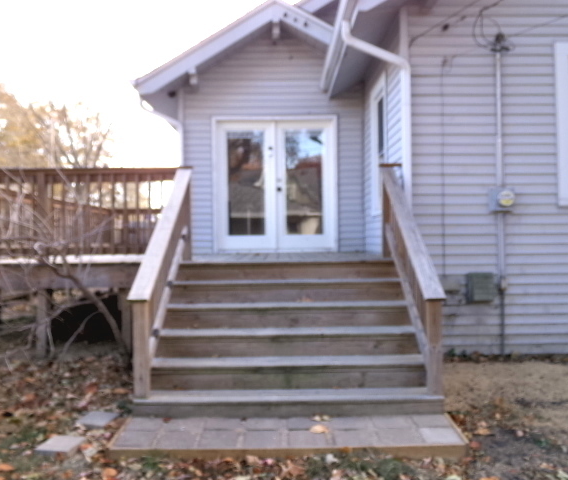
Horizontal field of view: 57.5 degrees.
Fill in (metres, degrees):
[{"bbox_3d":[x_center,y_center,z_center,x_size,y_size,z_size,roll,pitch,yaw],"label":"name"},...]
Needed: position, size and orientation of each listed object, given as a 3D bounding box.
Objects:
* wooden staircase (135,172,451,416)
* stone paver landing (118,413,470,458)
[{"bbox_3d":[0.030,0.236,4.200,2.110,1.880,1.600,-1,0,0],"label":"wooden staircase"},{"bbox_3d":[0.022,1.207,3.190,2.060,0.085,0.480,-1,0,0],"label":"stone paver landing"}]

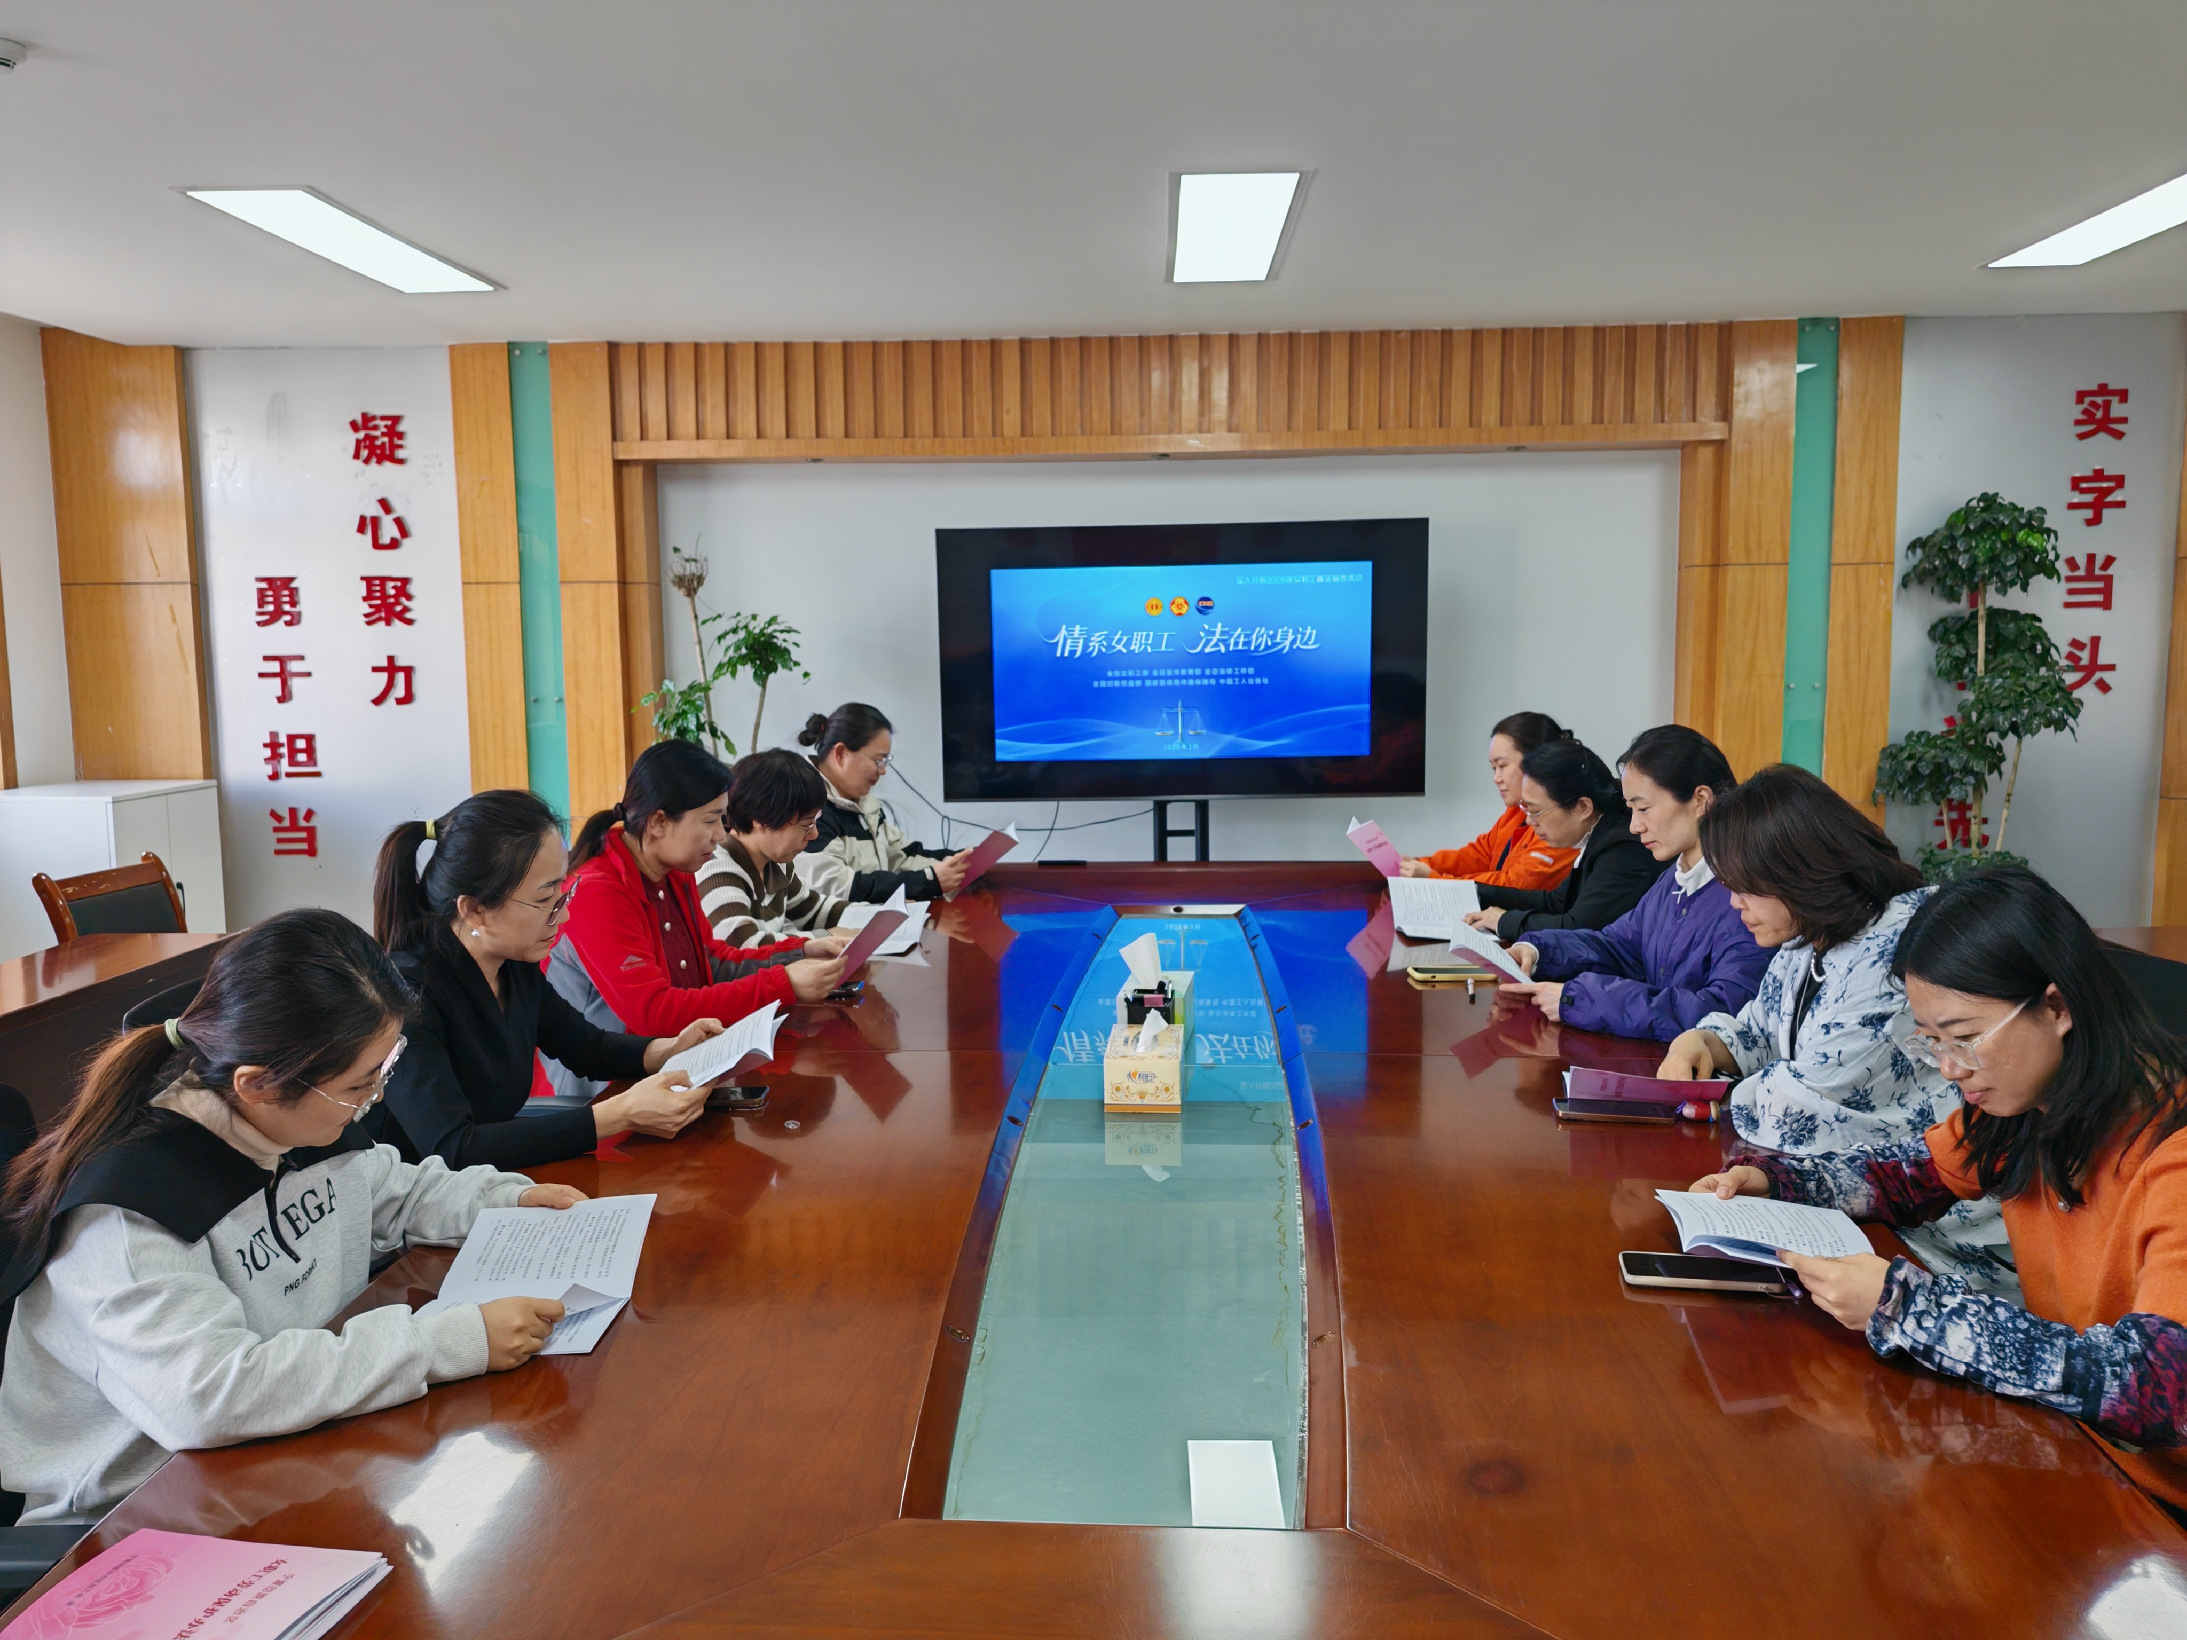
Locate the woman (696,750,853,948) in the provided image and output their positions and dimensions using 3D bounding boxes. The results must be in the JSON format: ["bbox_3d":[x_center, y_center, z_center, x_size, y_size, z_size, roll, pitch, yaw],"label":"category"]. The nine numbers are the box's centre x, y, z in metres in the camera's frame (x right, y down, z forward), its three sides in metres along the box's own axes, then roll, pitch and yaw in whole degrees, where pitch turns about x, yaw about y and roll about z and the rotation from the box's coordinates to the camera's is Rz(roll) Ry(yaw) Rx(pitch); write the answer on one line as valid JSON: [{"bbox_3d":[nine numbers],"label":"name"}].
[{"bbox_3d":[-0.742,0.433,3.759,0.570,1.195,0.480,0,6,5],"label":"woman"}]

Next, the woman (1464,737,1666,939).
[{"bbox_3d":[1.044,0.411,3.731,0.600,1.200,0.500,-1,6,-1],"label":"woman"}]

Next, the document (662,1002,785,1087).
[{"bbox_3d":[-0.549,0.340,2.504,0.205,0.040,0.155,-28,32,3],"label":"document"}]

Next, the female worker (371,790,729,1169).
[{"bbox_3d":[-0.777,0.564,2.375,0.600,1.235,0.480,0,6,8],"label":"female worker"}]

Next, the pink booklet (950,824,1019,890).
[{"bbox_3d":[-0.299,0.113,4.398,0.210,0.060,0.250,-38,-2,-5],"label":"pink booklet"}]

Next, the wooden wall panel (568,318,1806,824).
[{"bbox_3d":[0.270,-0.472,6.049,4.420,2.500,0.260,0,6,2],"label":"wooden wall panel"}]

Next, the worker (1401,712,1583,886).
[{"bbox_3d":[1.167,0.309,4.653,0.620,1.270,0.480,-2,6,-9],"label":"worker"}]

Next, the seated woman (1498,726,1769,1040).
[{"bbox_3d":[1.004,0.470,2.914,0.620,1.260,0.500,-2,6,-10],"label":"seated woman"}]

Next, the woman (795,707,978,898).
[{"bbox_3d":[-0.617,0.328,4.589,0.620,1.290,0.480,1,6,12],"label":"woman"}]

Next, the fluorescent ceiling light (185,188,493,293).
[{"bbox_3d":[-1.989,-1.562,4.455,0.285,0.050,1.170,0,6,2],"label":"fluorescent ceiling light"}]

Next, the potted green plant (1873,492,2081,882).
[{"bbox_3d":[3.021,-0.160,5.610,0.630,1.880,0.620,0,6,2],"label":"potted green plant"}]

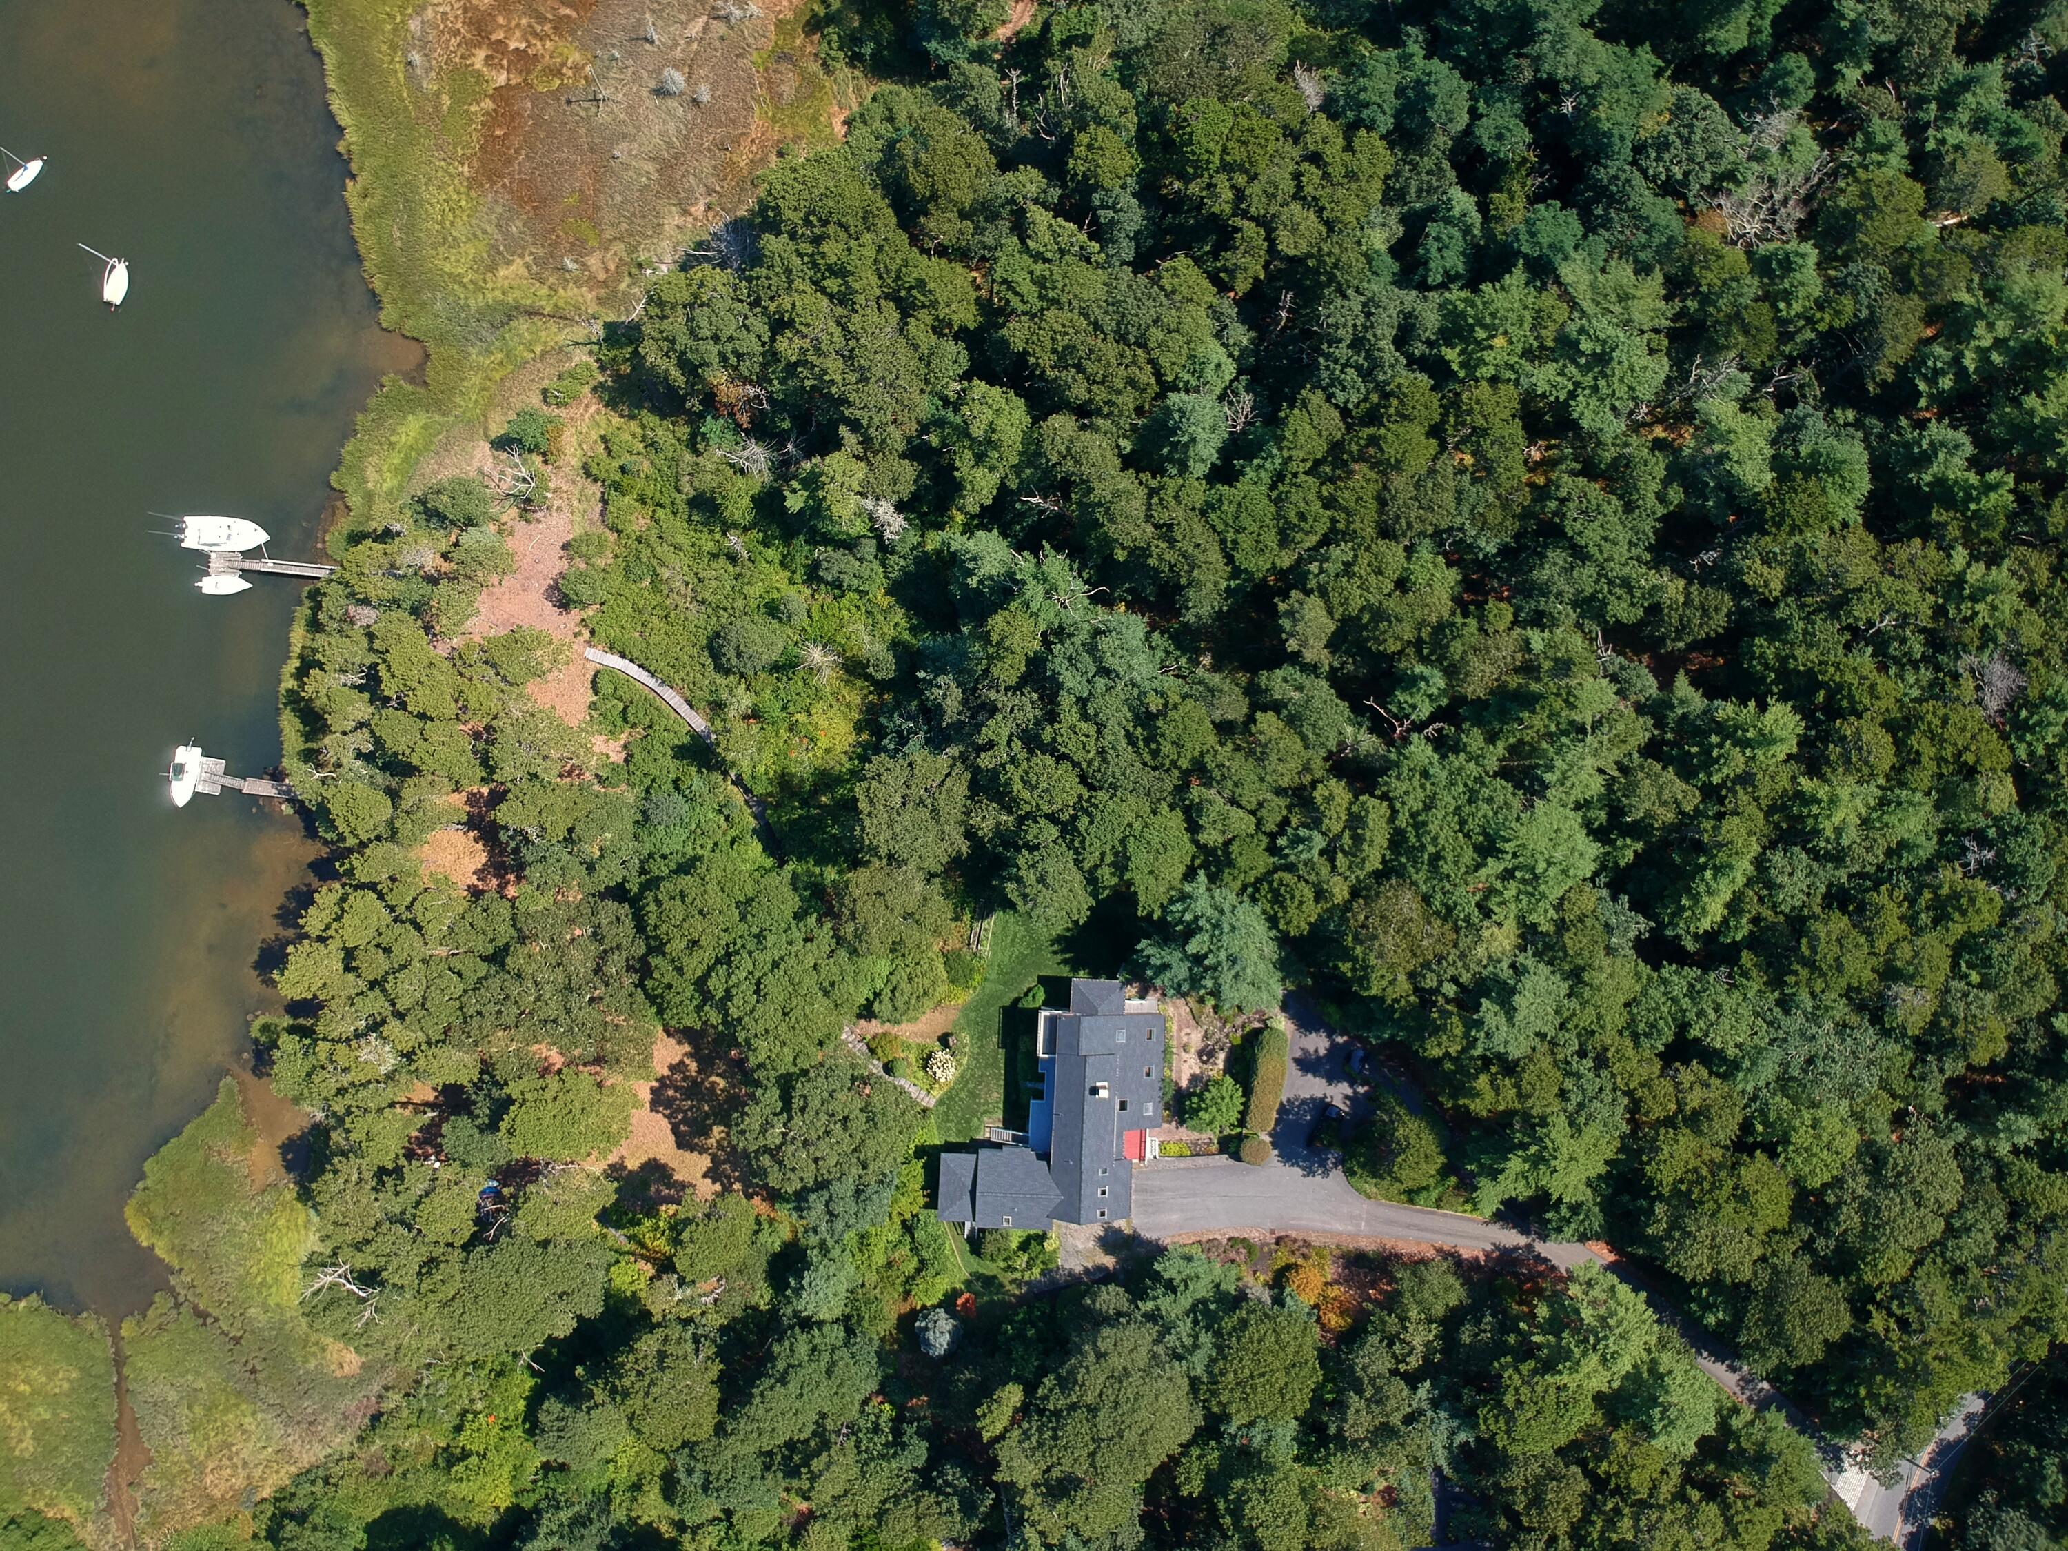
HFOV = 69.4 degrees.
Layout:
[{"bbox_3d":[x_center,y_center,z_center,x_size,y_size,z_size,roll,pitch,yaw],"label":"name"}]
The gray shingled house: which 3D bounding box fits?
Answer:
[{"bbox_3d":[1.574,28.716,130.013,19.470,8.800,21.790,1,86,0],"label":"gray shingled house"}]

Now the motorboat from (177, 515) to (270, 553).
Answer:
[{"bbox_3d":[-76.918,-22.884,141.780,8.900,2.700,3.000,5,86,0],"label":"motorboat"}]

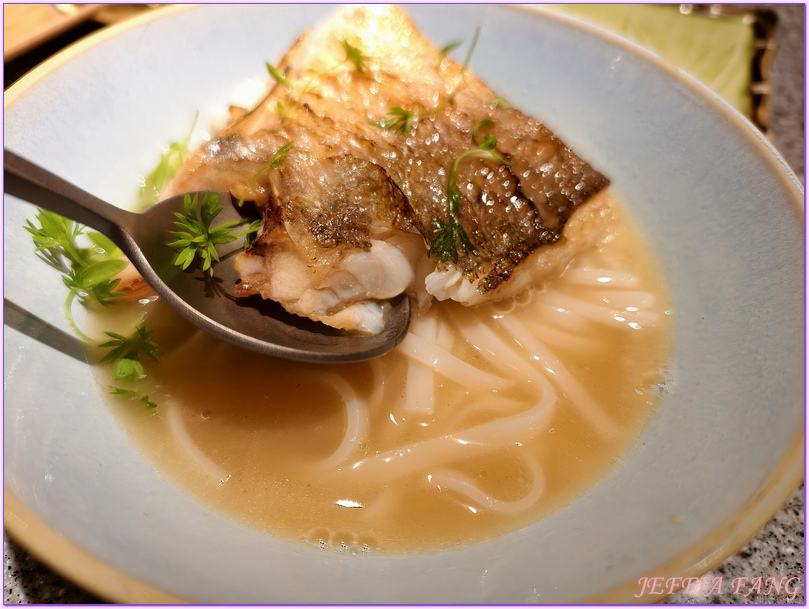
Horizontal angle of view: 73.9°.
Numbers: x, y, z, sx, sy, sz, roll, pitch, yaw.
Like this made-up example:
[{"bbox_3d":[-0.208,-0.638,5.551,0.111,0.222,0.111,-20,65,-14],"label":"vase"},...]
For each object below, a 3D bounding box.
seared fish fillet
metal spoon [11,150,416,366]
[{"bbox_3d":[-0.009,-0.036,0.168,0.103,0.034,0.101,43,65,15],"label":"seared fish fillet"},{"bbox_3d":[-0.091,-0.028,0.118,0.196,0.023,0.043,19,52,-15],"label":"metal spoon"}]

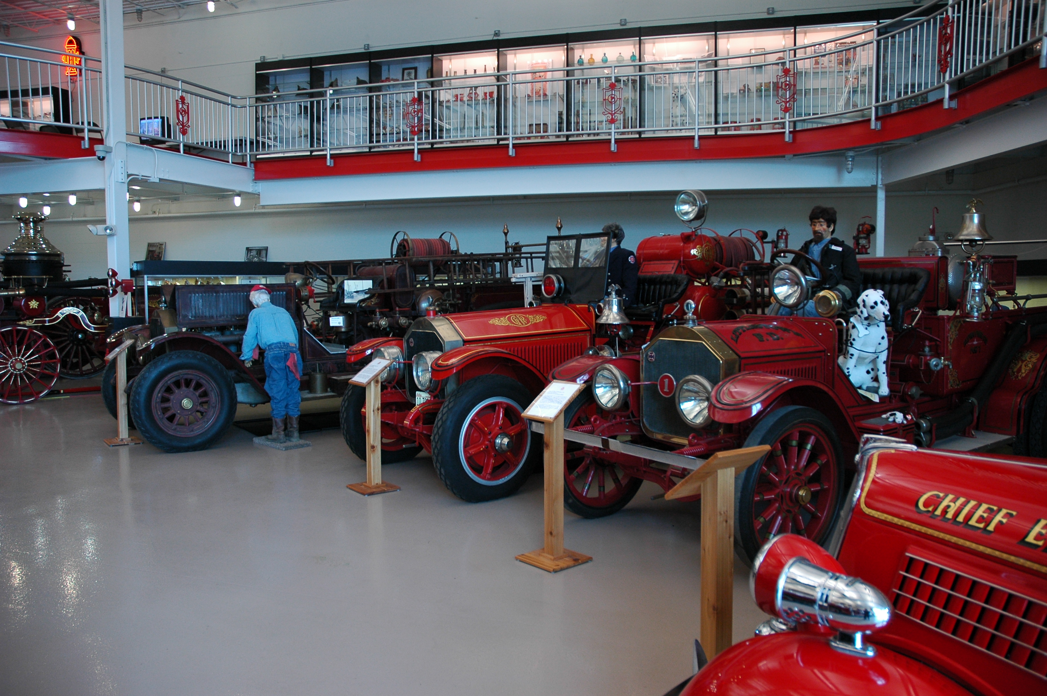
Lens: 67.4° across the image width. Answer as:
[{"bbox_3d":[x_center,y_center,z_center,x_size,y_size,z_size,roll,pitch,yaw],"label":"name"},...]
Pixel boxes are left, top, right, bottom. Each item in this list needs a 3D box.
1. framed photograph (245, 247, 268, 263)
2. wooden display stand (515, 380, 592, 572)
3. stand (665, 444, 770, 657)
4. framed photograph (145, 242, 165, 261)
[{"bbox_3d":[-3.739,-1.284,10.983,0.350,0.265,0.030,2,-8,18],"label":"framed photograph"},{"bbox_3d":[0.186,0.752,4.672,0.324,1.074,0.324,-3,5,-43],"label":"wooden display stand"},{"bbox_3d":[0.697,0.885,2.840,0.324,1.074,0.324,-2,5,-33],"label":"stand"},{"bbox_3d":[-4.964,-1.279,10.582,0.300,0.285,0.030,2,-8,18],"label":"framed photograph"}]

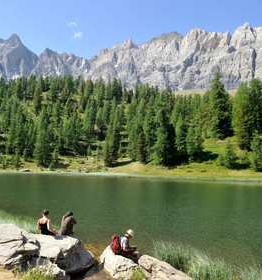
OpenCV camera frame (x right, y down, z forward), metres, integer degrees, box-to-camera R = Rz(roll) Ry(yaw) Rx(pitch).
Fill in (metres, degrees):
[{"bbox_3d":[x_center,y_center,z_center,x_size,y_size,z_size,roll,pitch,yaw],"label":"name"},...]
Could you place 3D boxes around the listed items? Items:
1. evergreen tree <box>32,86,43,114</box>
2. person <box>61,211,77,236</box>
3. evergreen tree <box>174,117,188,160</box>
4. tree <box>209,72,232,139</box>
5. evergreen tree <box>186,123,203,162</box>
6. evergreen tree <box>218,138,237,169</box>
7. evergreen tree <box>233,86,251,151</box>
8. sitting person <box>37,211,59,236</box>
[{"bbox_3d":[-37.200,-15.800,112.000,4.400,11.200,4.400,0,-3,0],"label":"evergreen tree"},{"bbox_3d":[-2.152,2.992,9.800,0.500,0.870,0.700,-2,-4,37],"label":"person"},{"bbox_3d":[10.077,-0.305,57.000,2.850,8.957,2.850,0,-3,0],"label":"evergreen tree"},{"bbox_3d":[24.564,-9.229,76.000,6.514,18.186,6.514,0,-3,0],"label":"tree"},{"bbox_3d":[12.473,0.491,55.000,3.536,7.857,3.536,0,-3,0],"label":"evergreen tree"},{"bbox_3d":[15.936,2.300,46.000,3.121,4.764,3.121,0,-3,0],"label":"evergreen tree"},{"bbox_3d":[23.893,-4.500,60.000,4.286,13.071,4.286,0,-3,0],"label":"evergreen tree"},{"bbox_3d":[-2.905,2.957,9.800,0.600,0.900,0.700,-1,-3,18],"label":"sitting person"}]

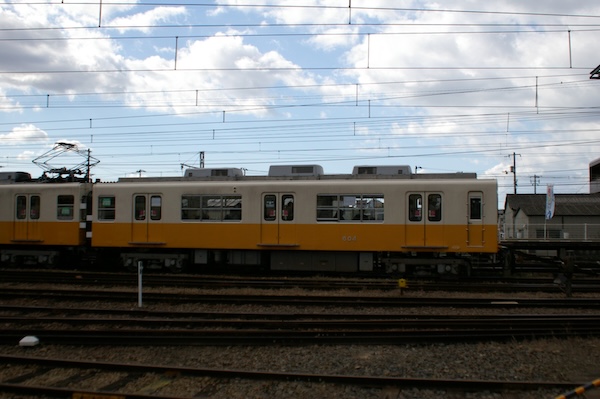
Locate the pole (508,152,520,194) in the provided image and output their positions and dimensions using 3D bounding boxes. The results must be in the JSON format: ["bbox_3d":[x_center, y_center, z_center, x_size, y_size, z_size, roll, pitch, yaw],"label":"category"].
[{"bbox_3d":[24.100,-0.150,78.000,1.350,10.000,0.500,0,-2,16],"label":"pole"}]

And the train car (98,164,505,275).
[{"bbox_3d":[-0.433,0.771,26.032,15.100,3.920,2.550,0,-2,16],"label":"train car"}]

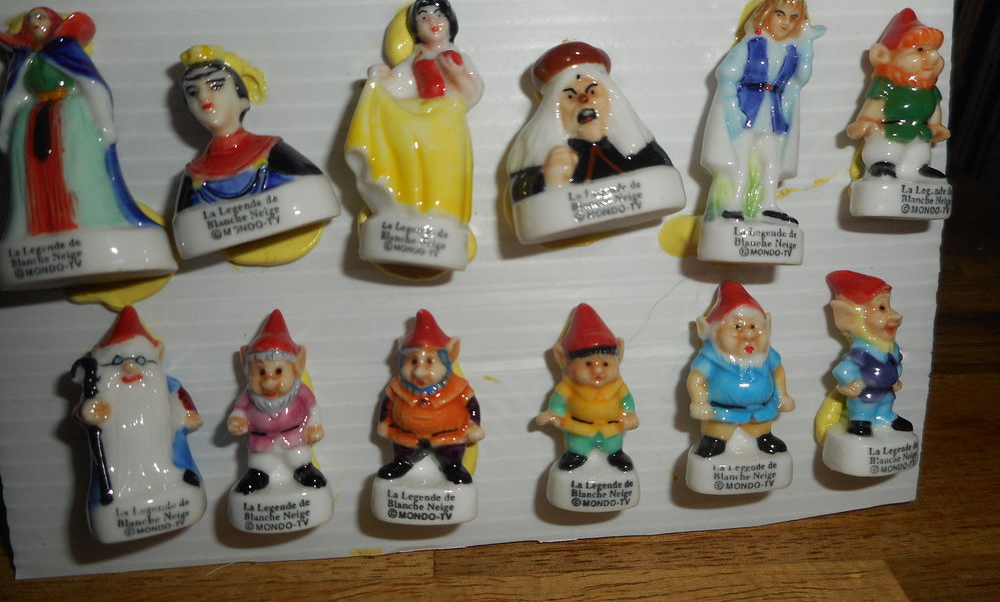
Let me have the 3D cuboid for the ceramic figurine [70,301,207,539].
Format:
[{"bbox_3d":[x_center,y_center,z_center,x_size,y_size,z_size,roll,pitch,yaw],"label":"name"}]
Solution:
[{"bbox_3d":[-0.053,0.017,0.105,0.017,0.032,0.013,-4,8,-18],"label":"ceramic figurine"}]

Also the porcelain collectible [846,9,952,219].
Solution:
[{"bbox_3d":[0.058,-0.027,0.105,0.014,0.029,0.011,-1,8,-6],"label":"porcelain collectible"}]

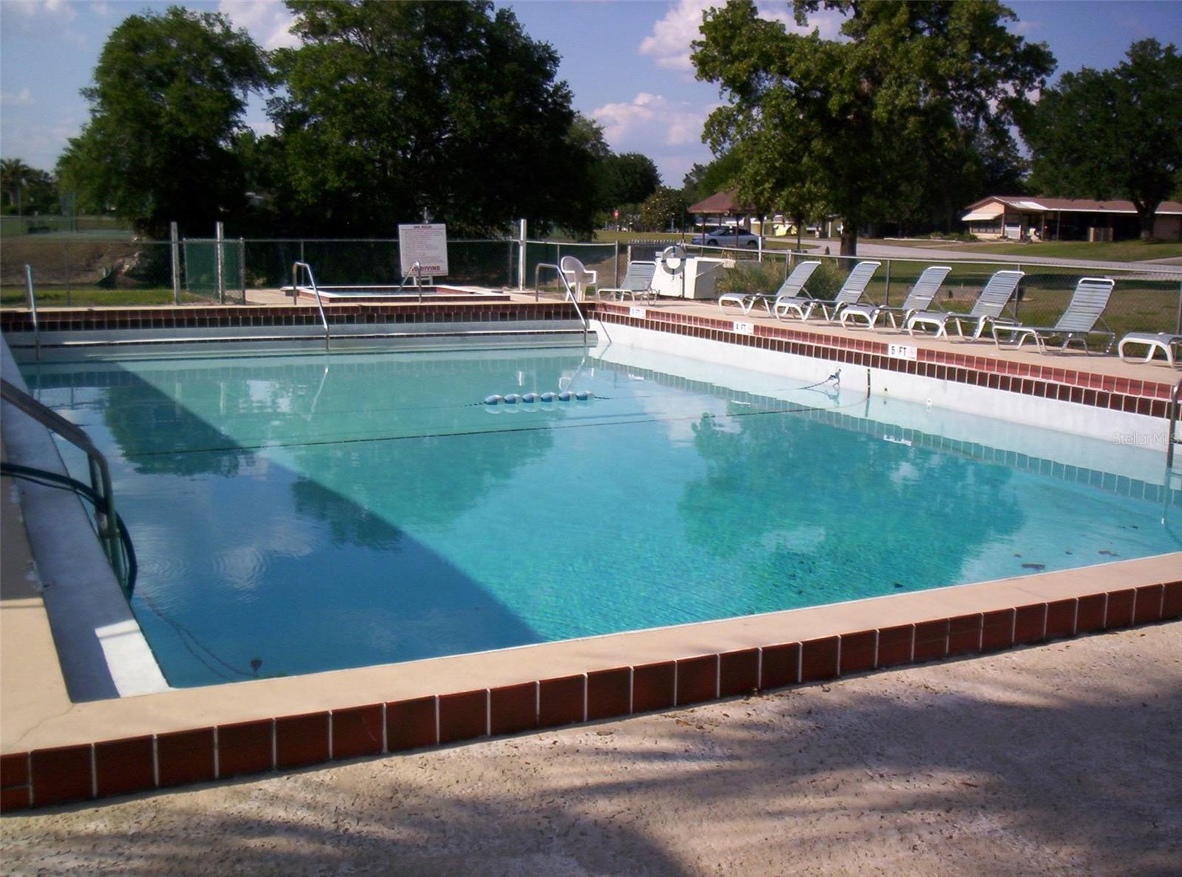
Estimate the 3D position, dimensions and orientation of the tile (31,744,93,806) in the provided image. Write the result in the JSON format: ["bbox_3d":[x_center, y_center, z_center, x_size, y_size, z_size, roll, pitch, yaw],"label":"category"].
[{"bbox_3d":[-1.312,0.831,3.125,0.149,0.144,0.020,-3,10,-26],"label":"tile"}]

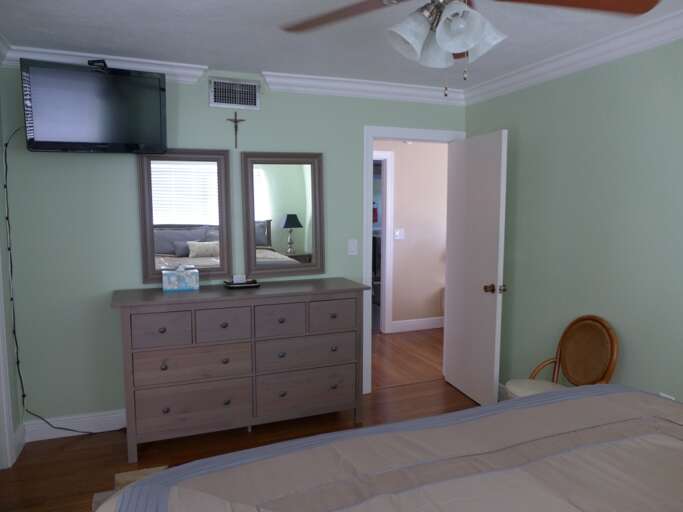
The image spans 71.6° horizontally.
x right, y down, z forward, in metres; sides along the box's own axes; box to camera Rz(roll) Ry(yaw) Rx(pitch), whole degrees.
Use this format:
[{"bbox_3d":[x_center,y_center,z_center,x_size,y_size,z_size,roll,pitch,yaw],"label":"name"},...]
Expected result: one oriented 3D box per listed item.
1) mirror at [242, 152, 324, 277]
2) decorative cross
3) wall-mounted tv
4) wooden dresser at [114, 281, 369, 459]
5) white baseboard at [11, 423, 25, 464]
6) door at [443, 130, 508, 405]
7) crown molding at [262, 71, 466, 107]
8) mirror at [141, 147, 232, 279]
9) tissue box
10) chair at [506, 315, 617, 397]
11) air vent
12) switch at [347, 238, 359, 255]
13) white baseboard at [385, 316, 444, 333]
[{"bbox_3d":[-0.419,-0.301,3.488,0.602,0.899,0.030,-2,6,-20],"label":"mirror"},{"bbox_3d":[-0.736,-0.879,3.319,0.135,0.250,0.025,-2,6,-20],"label":"decorative cross"},{"bbox_3d":[-1.426,-0.862,2.794,0.756,0.480,0.080,-9,25,-38],"label":"wall-mounted tv"},{"bbox_3d":[-0.633,0.700,3.224,1.600,0.958,0.502,-2,6,-20],"label":"wooden dresser"},{"bbox_3d":[-1.981,1.146,2.894,0.018,0.135,0.270,-2,7,-20],"label":"white baseboard"},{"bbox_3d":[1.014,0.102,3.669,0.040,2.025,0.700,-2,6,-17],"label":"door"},{"bbox_3d":[0.243,-1.257,3.592,1.703,0.108,0.070,-2,7,-20],"label":"crown molding"},{"bbox_3d":[-1.054,-0.272,3.229,0.592,0.902,0.035,-2,7,-20],"label":"mirror"},{"bbox_3d":[-1.072,0.159,3.166,0.225,0.132,0.120,-2,6,-20],"label":"tissue box"},{"bbox_3d":[1.251,0.787,2.794,0.500,0.865,0.450,-2,6,-16],"label":"chair"},{"bbox_3d":[-0.740,-1.123,3.300,0.348,0.193,0.025,-2,6,-20],"label":"air vent"},{"bbox_3d":[0.090,-0.063,3.693,0.080,0.122,0.014,-2,7,-20],"label":"switch"},{"bbox_3d":[0.931,0.858,5.856,0.800,0.143,0.020,-2,6,-20],"label":"white baseboard"}]

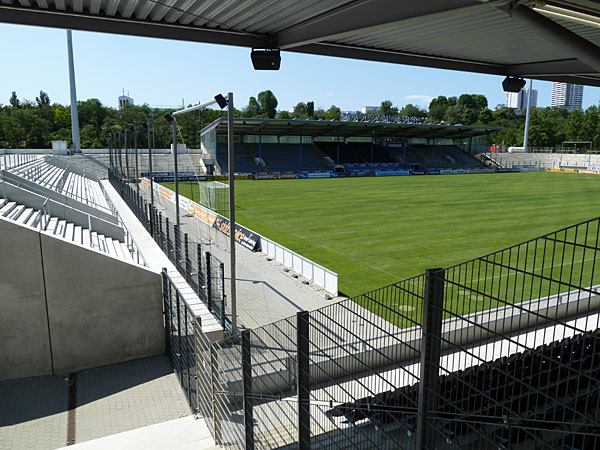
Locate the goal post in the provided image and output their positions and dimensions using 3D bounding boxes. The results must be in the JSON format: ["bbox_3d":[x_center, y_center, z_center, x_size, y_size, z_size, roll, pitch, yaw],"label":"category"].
[{"bbox_3d":[-9.910,-3.443,49.768,2.200,2.480,7.500,-4,11,-26],"label":"goal post"}]

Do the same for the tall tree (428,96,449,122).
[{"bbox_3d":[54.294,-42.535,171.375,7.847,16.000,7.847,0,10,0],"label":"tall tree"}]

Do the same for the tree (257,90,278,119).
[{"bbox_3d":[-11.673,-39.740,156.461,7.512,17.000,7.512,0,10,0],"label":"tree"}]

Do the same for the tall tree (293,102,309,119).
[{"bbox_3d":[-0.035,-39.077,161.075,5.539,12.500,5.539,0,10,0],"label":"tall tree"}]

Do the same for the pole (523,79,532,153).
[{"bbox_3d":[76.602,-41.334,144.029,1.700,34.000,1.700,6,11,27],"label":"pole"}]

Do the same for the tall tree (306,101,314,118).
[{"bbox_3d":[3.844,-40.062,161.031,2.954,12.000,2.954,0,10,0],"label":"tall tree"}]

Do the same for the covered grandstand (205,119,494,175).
[{"bbox_3d":[16.967,-20.102,115.628,82.500,12.400,19.000,-5,11,-26],"label":"covered grandstand"}]

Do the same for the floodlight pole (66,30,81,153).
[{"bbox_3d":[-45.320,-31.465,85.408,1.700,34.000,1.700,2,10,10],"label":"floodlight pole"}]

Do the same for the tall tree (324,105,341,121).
[{"bbox_3d":[11.845,-36.216,159.950,7.000,16.000,7.000,-5,11,-26],"label":"tall tree"}]

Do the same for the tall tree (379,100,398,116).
[{"bbox_3d":[32.696,-37.698,161.813,8.000,17.000,8.000,-5,11,-26],"label":"tall tree"}]

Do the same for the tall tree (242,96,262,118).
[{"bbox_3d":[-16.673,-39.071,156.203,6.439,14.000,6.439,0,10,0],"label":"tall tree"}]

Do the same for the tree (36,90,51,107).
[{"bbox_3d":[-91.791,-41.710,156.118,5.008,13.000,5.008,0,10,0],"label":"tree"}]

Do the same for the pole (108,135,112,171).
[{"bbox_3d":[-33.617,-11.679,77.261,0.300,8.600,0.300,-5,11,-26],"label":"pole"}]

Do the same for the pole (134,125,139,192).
[{"bbox_3d":[-15.196,-5.032,40.672,0.180,8.500,0.180,-5,11,-26],"label":"pole"}]

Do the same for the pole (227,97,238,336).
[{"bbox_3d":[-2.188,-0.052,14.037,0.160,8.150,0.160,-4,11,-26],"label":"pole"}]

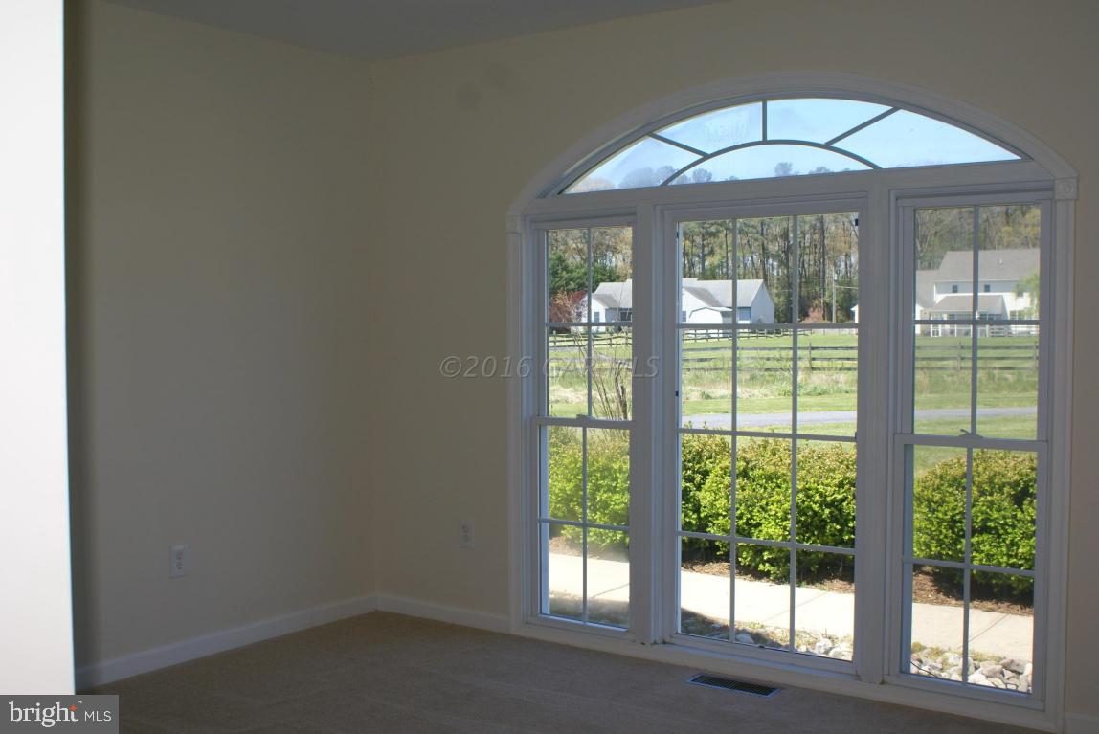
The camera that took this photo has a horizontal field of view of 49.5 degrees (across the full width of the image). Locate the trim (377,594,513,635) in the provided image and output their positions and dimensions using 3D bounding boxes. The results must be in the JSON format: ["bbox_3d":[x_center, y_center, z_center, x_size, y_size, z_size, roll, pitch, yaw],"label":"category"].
[{"bbox_3d":[-0.478,1.061,5.116,0.750,0.080,0.018,1,2,36],"label":"trim"}]

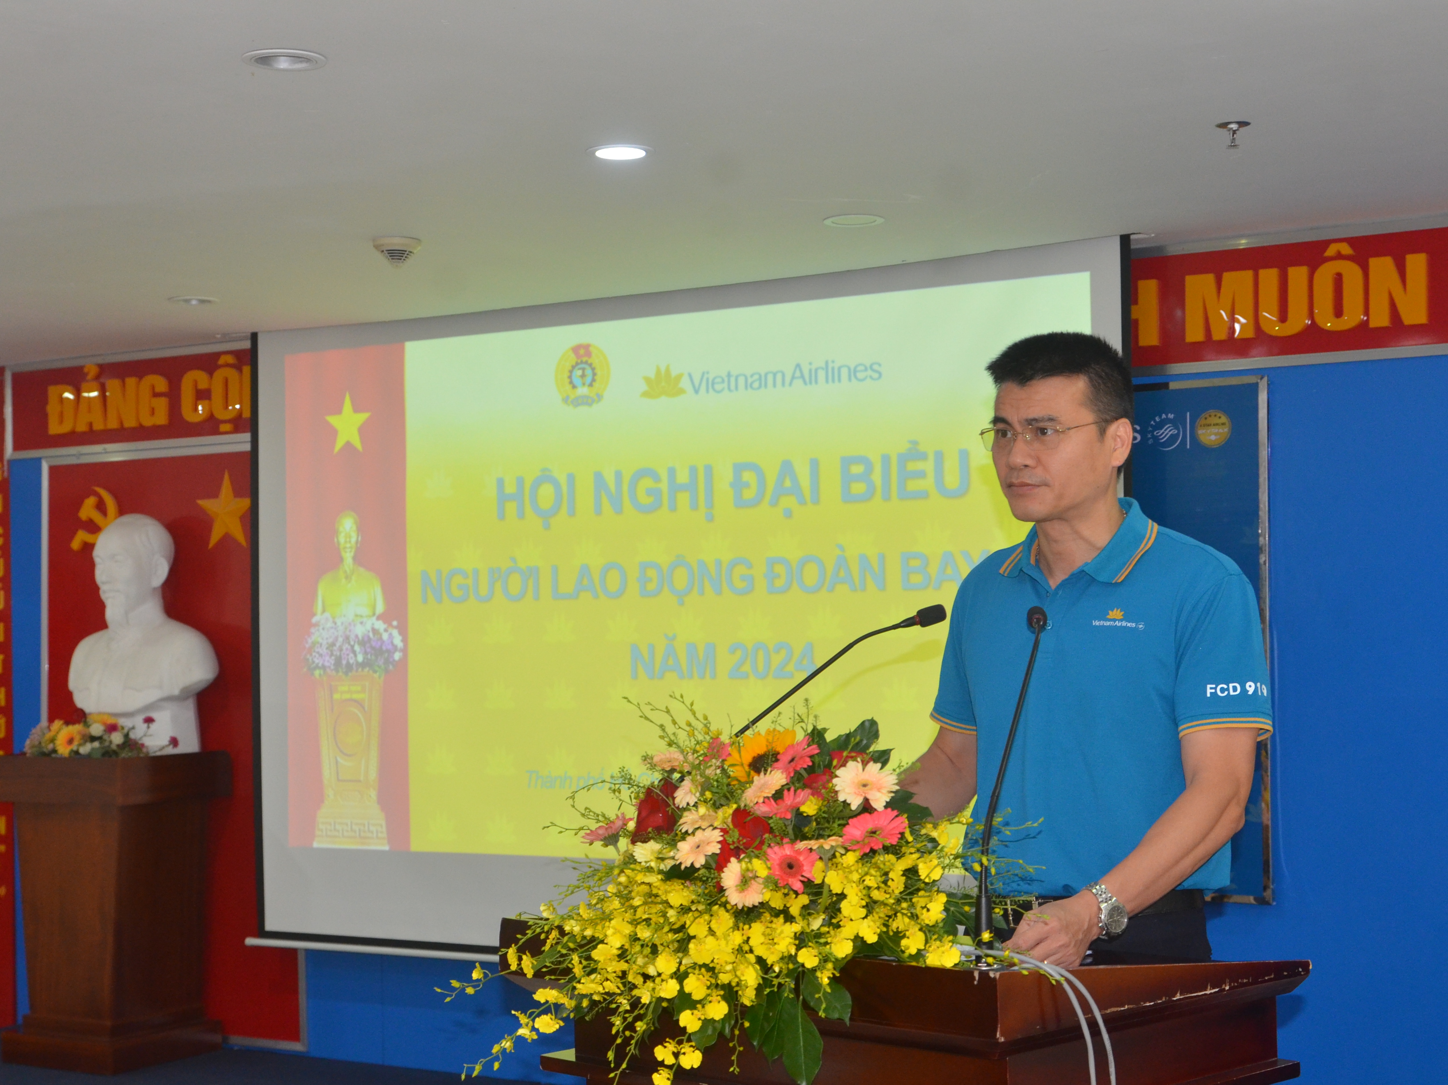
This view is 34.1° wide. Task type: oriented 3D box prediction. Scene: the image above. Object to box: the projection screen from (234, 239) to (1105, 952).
[{"bbox_3d":[-0.236,0.251,6.833,3.070,1.962,0.050,-2,-3,32],"label":"projection screen"}]

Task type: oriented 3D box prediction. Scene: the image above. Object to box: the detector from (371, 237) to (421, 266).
[{"bbox_3d":[-0.823,-0.730,5.945,0.122,0.060,0.122,-1,-2,0],"label":"detector"}]

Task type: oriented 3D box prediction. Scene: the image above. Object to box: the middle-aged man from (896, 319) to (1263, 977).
[{"bbox_3d":[0.420,0.590,2.941,0.530,1.724,0.500,-3,-3,41],"label":"middle-aged man"}]

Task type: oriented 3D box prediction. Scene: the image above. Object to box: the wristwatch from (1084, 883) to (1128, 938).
[{"bbox_3d":[0.434,0.420,2.690,0.040,0.060,0.050,-31,25,-30],"label":"wristwatch"}]

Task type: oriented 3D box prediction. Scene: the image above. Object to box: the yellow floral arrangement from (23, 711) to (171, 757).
[{"bbox_3d":[-2.034,0.618,7.650,0.440,0.160,0.230,-2,-3,32],"label":"yellow floral arrangement"}]

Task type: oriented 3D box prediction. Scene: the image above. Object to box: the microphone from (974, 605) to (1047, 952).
[{"bbox_3d":[0.309,0.250,2.535,0.060,0.367,0.200,-1,-2,18],"label":"microphone"}]

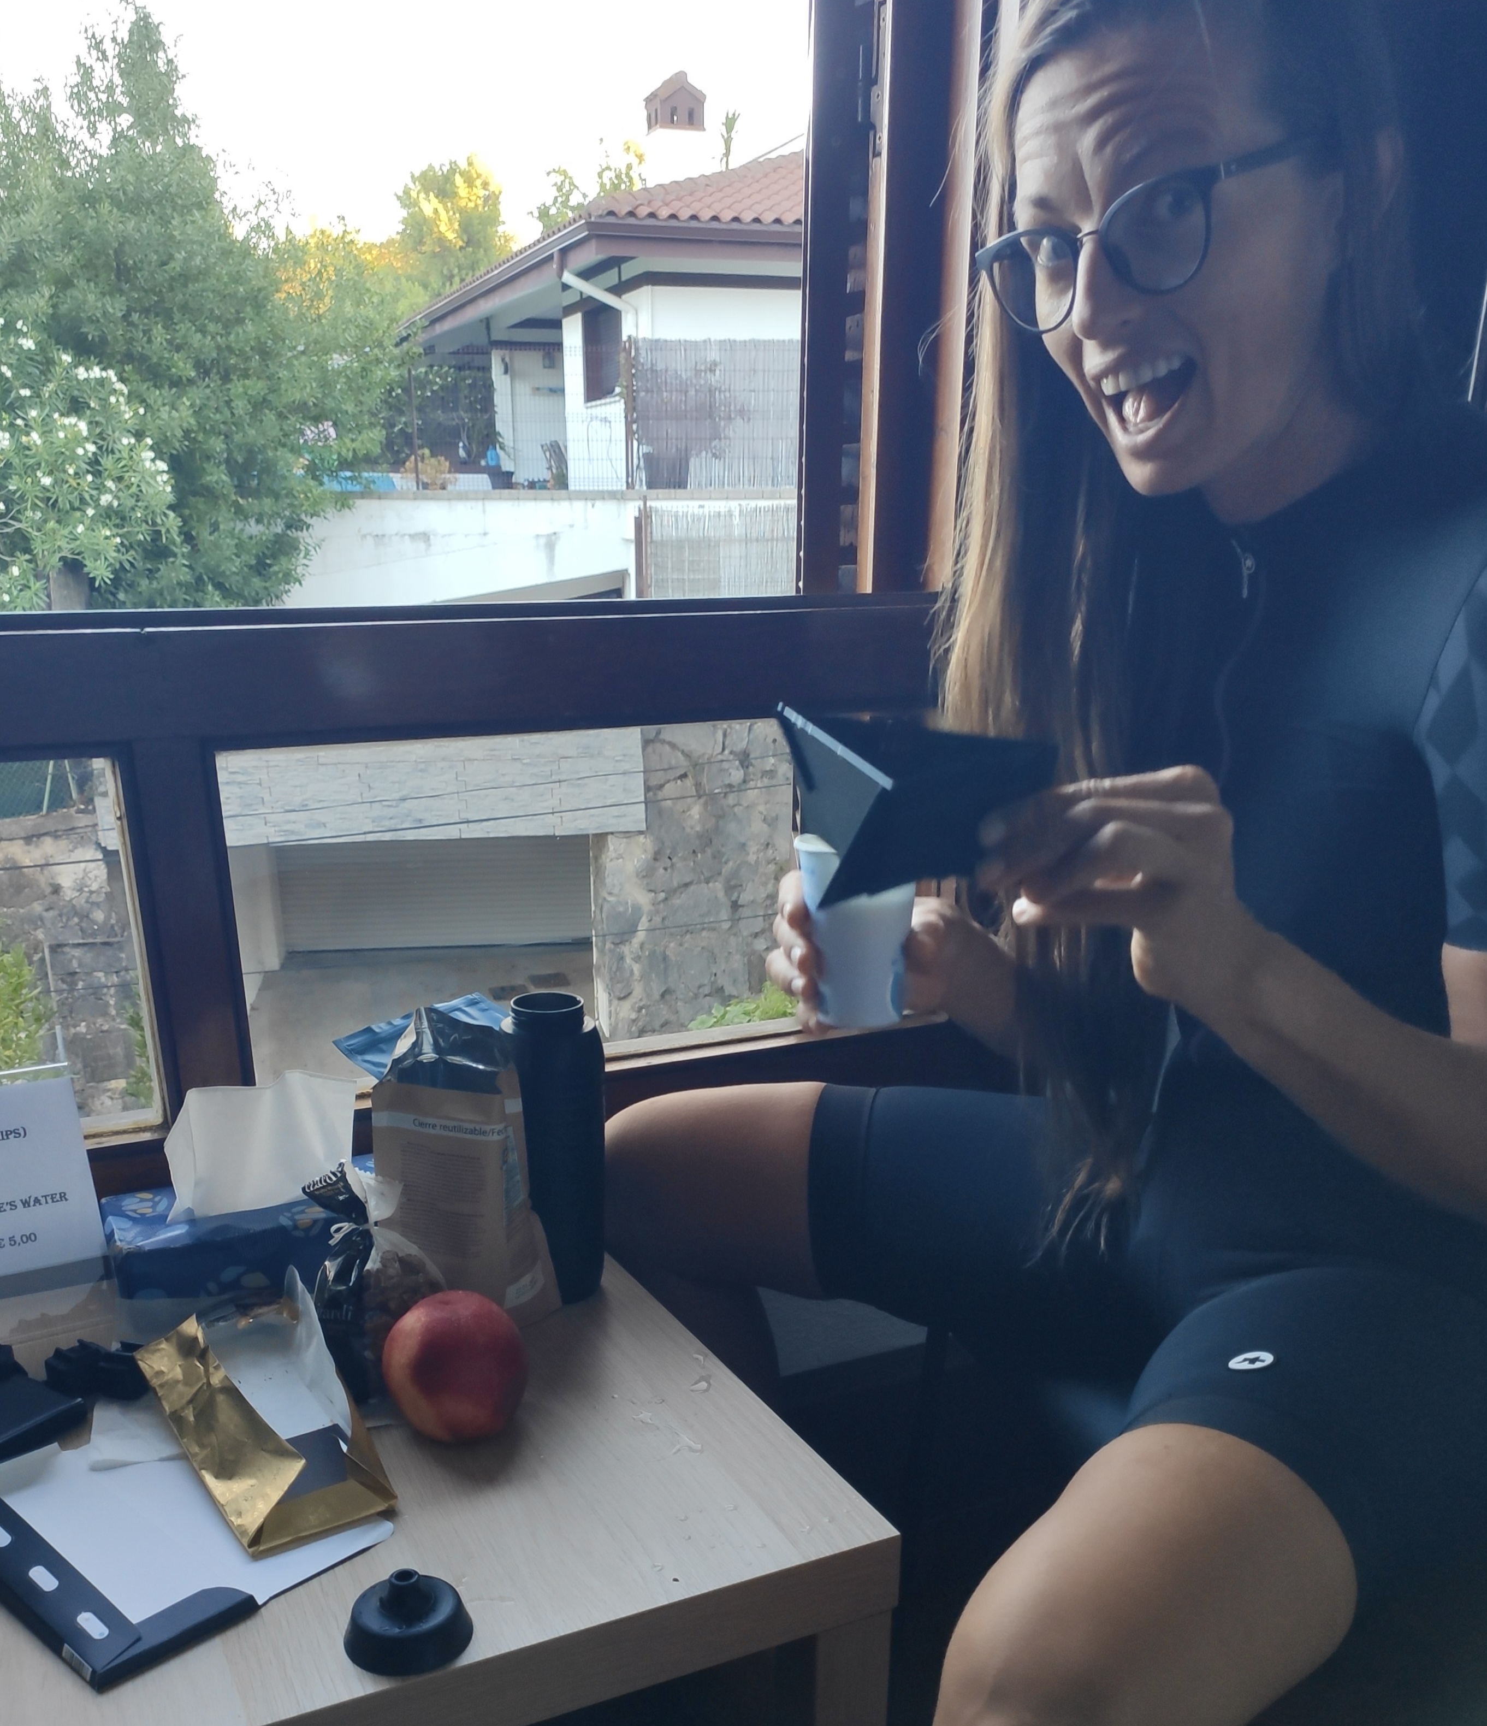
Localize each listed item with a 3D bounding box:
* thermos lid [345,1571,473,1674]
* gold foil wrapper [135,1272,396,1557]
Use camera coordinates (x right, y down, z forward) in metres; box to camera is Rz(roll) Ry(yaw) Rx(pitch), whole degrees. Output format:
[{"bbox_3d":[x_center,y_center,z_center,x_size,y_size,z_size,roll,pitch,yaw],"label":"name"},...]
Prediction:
[{"bbox_3d":[-0.173,0.375,0.755,0.066,0.033,0.066,0,13,0],"label":"thermos lid"},{"bbox_3d":[-0.290,0.325,0.889,0.105,0.058,0.195,-7,15,-31],"label":"gold foil wrapper"}]

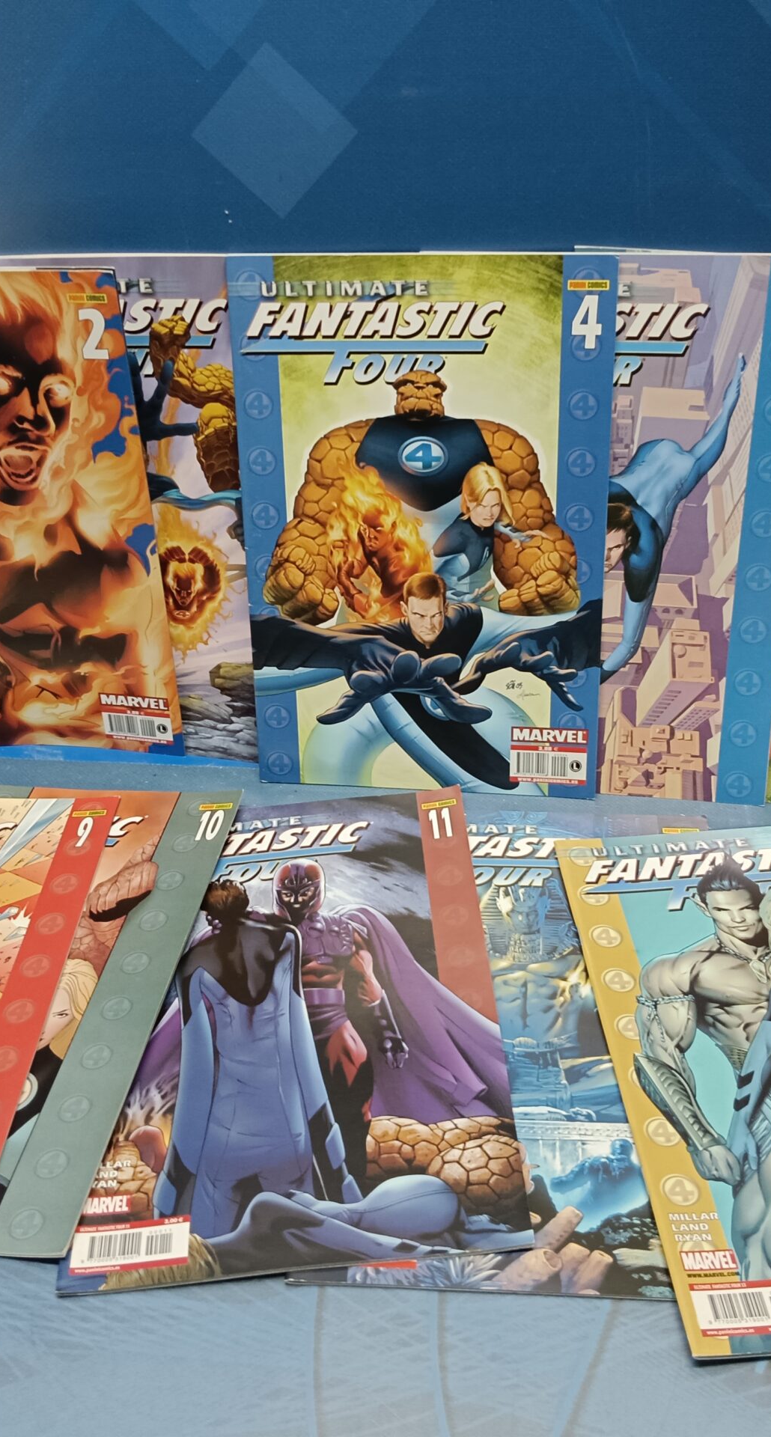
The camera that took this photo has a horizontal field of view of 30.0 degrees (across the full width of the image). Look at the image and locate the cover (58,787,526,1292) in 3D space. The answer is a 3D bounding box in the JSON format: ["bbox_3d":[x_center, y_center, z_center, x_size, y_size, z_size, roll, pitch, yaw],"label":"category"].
[{"bbox_3d":[-0.039,0.120,0.616,0.170,0.005,0.260,-6,37,0],"label":"cover"}]

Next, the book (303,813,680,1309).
[{"bbox_3d":[0.061,0.124,0.606,0.170,0.005,0.260,0,36,6],"label":"book"}]

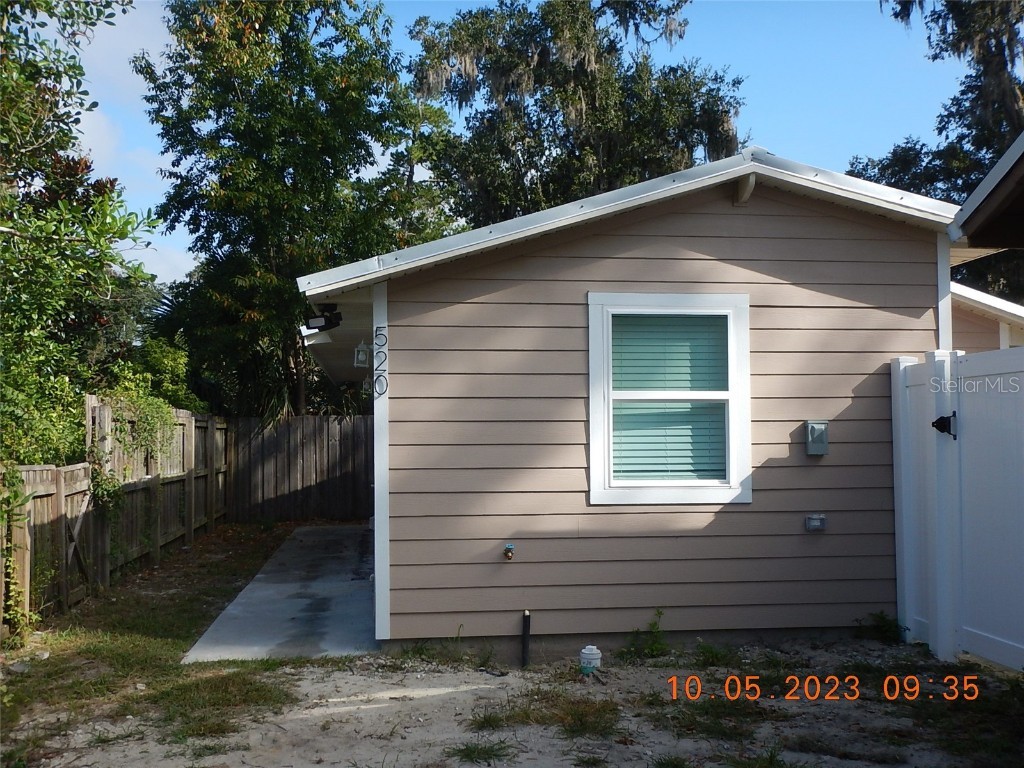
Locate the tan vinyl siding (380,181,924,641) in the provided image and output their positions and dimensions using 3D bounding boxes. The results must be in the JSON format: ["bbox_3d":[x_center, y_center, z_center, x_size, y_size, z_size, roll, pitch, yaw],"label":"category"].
[{"bbox_3d":[1.093,0.150,7.451,3.850,3.060,0.120,0,-3,-7],"label":"tan vinyl siding"}]

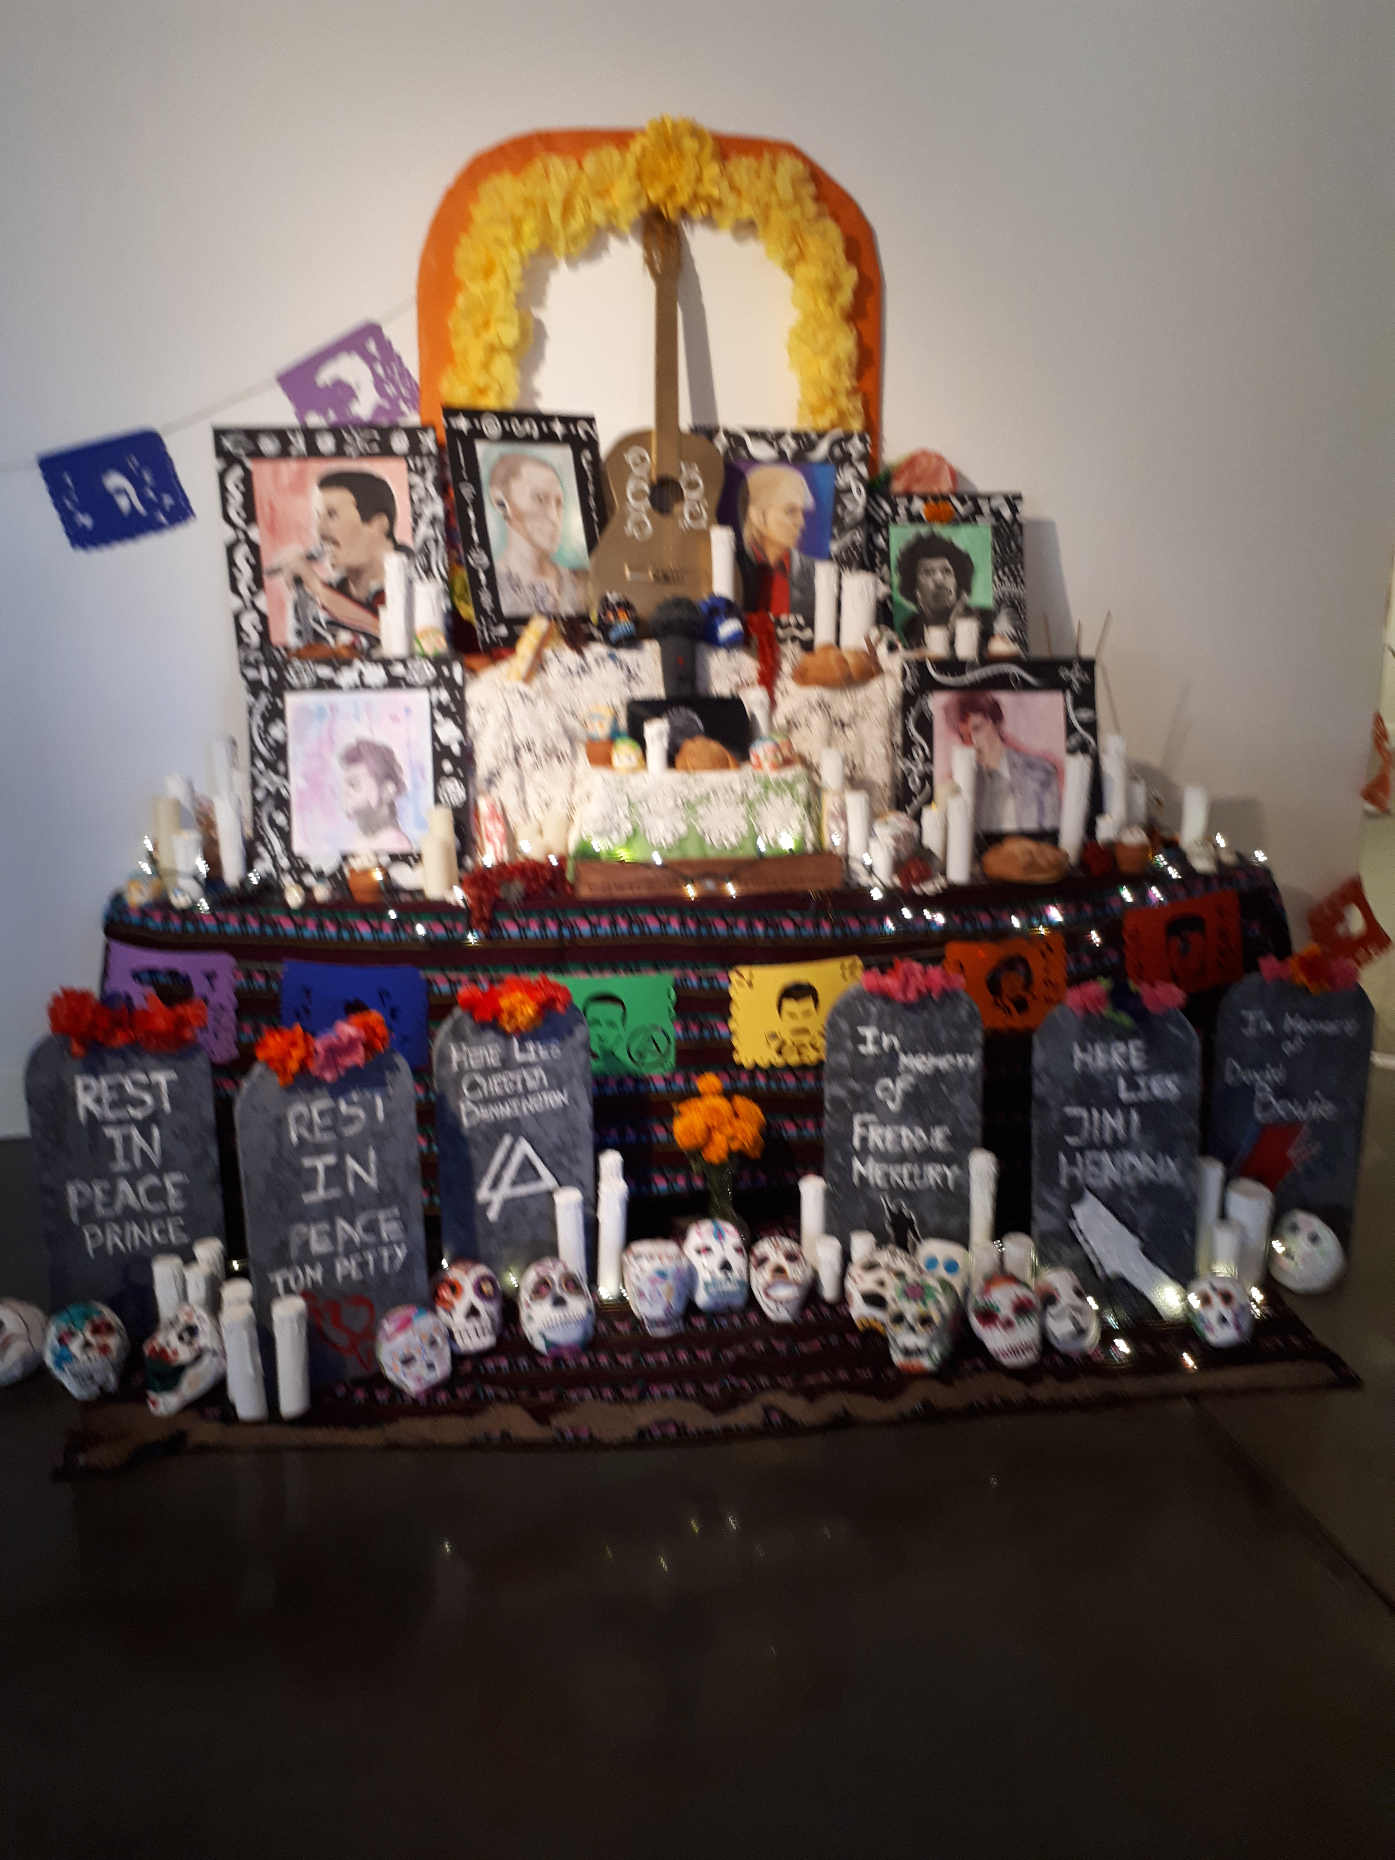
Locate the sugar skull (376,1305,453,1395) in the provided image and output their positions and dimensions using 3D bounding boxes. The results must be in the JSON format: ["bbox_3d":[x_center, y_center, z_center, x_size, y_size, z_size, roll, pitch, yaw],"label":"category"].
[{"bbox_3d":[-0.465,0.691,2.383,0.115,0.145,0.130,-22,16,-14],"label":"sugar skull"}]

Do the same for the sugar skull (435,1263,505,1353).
[{"bbox_3d":[-0.423,0.697,2.680,0.125,0.155,0.135,-4,-3,-12],"label":"sugar skull"}]

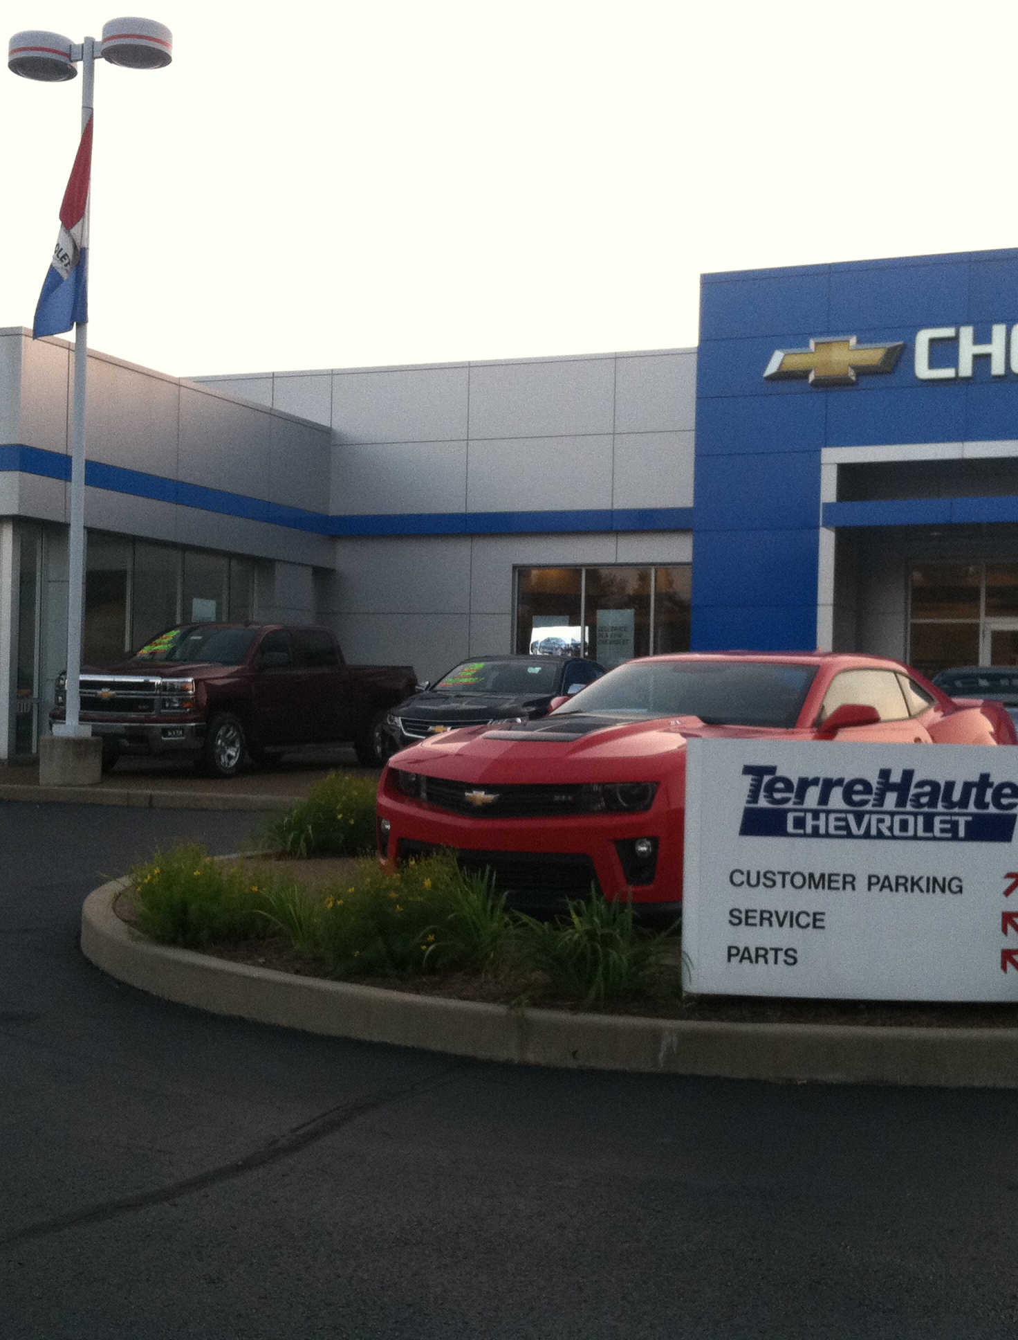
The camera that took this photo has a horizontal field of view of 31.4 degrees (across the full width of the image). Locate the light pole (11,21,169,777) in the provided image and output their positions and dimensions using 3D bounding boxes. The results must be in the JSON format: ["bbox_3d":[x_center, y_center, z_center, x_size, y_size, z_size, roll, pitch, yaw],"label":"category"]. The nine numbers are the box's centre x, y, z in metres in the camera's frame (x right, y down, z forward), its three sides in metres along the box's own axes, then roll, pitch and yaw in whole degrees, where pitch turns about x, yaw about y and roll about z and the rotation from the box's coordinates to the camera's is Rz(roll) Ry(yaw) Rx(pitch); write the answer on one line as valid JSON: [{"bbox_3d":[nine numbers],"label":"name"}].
[{"bbox_3d":[-4.474,-2.755,18.914,1.880,7.880,0.700,1,-1,23],"label":"light pole"}]

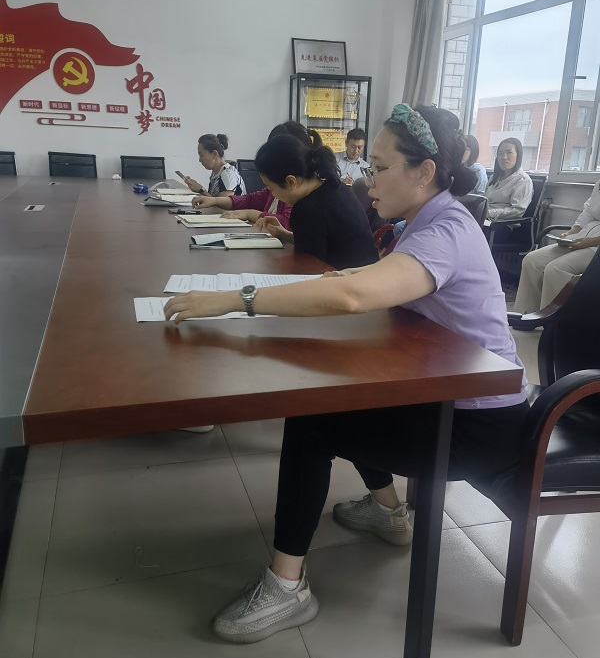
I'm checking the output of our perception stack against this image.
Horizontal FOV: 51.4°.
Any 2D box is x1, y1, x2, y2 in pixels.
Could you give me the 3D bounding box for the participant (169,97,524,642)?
[{"bbox_3d":[0.133,0.072,1.584,0.940,1.205,0.590,-2,18,-12],"label":"participant"}]

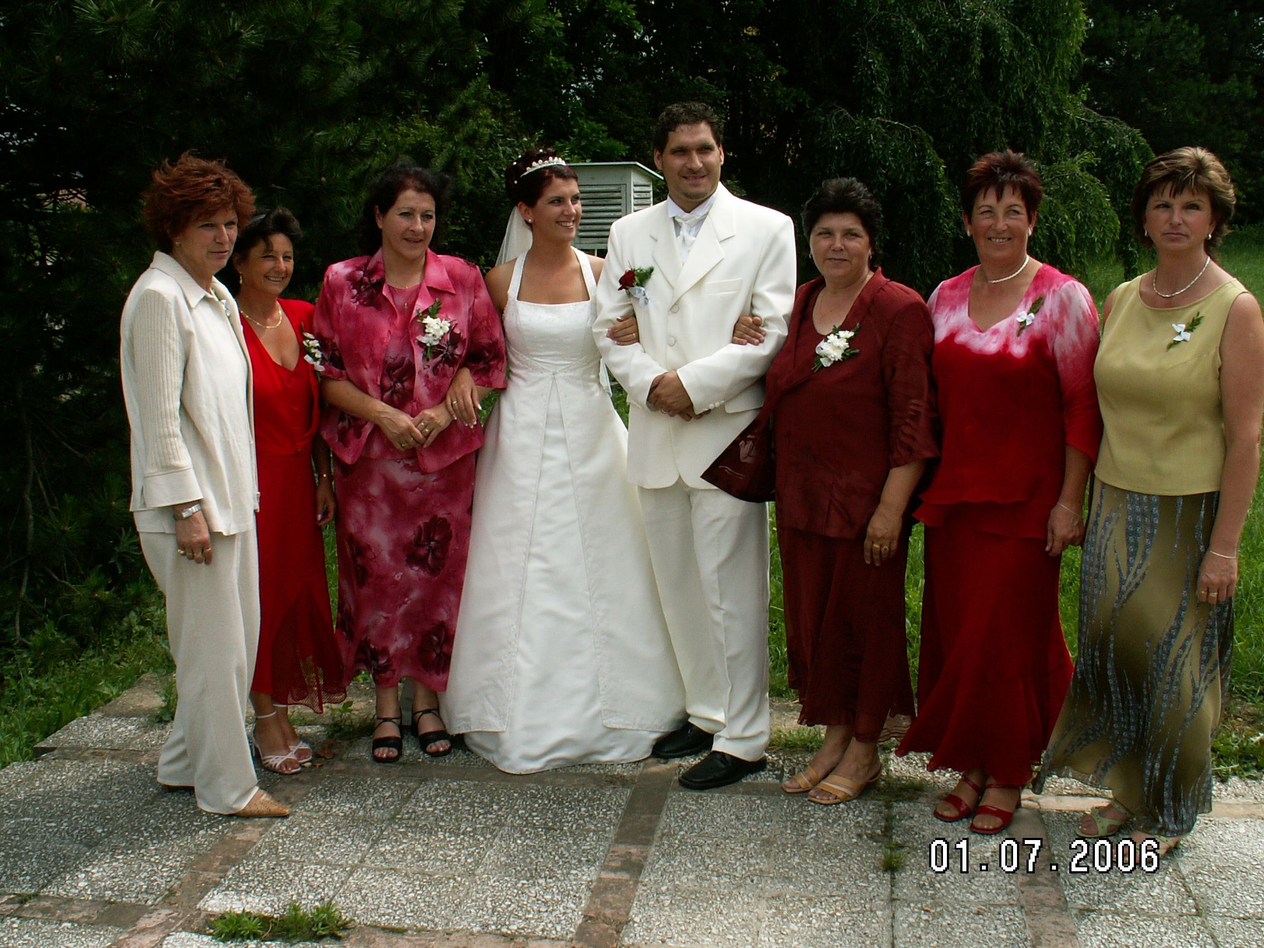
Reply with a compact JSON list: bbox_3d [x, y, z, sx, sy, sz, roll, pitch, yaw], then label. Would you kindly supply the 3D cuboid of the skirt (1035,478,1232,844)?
[{"bbox_3d":[1.268,0.455,3.673,0.470,0.877,0.420,6,12,31],"label":"skirt"}]

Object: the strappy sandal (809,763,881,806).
[{"bbox_3d":[0.593,0.828,3.988,0.235,0.090,0.090,-6,12,-29],"label":"strappy sandal"}]

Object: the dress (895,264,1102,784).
[{"bbox_3d":[0.947,0.160,3.781,0.530,1.388,0.400,5,11,25],"label":"dress"}]

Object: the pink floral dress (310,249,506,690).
[{"bbox_3d":[-0.645,-0.018,4.210,0.540,1.250,0.370,-1,10,-6],"label":"pink floral dress"}]

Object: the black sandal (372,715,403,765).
[{"bbox_3d":[-0.720,0.764,4.317,0.090,0.100,0.230,-1,10,-6],"label":"black sandal"}]

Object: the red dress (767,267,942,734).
[{"bbox_3d":[0.590,0.076,3.960,0.460,1.240,0.380,5,11,30],"label":"red dress"}]

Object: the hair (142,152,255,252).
[{"bbox_3d":[-1.090,-0.684,3.677,0.260,0.249,0.240,9,14,41],"label":"hair"}]

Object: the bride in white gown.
[{"bbox_3d":[-0.192,-0.051,4.199,0.680,1.750,0.580,-1,10,-3],"label":"bride in white gown"}]

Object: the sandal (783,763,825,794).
[{"bbox_3d":[0.513,0.817,4.081,0.230,0.090,0.085,-7,12,-35],"label":"sandal"}]

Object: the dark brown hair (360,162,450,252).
[{"bbox_3d":[-0.631,-0.743,4.066,0.240,0.249,0.230,-5,11,-27],"label":"dark brown hair"}]

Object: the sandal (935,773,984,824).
[{"bbox_3d":[0.890,0.838,3.904,0.090,0.100,0.230,8,13,36],"label":"sandal"}]

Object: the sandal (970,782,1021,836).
[{"bbox_3d":[0.951,0.860,3.812,0.085,0.095,0.225,7,12,34],"label":"sandal"}]

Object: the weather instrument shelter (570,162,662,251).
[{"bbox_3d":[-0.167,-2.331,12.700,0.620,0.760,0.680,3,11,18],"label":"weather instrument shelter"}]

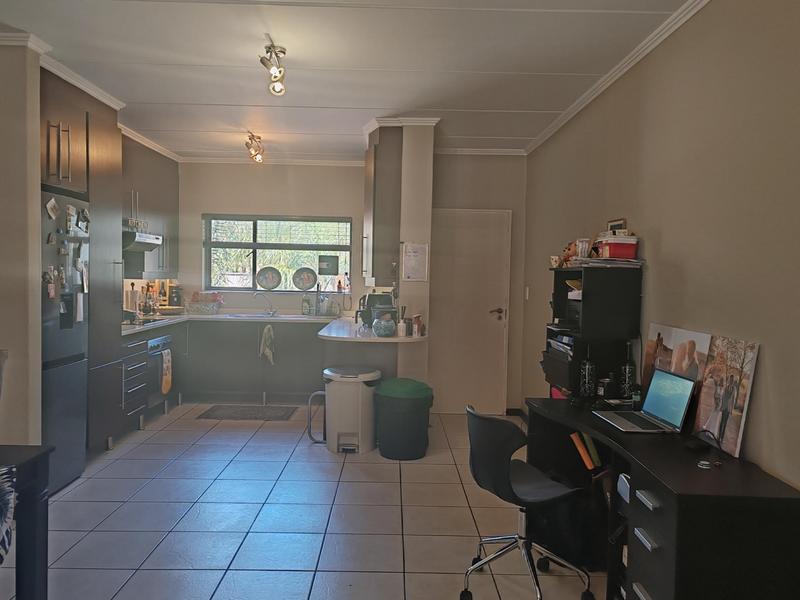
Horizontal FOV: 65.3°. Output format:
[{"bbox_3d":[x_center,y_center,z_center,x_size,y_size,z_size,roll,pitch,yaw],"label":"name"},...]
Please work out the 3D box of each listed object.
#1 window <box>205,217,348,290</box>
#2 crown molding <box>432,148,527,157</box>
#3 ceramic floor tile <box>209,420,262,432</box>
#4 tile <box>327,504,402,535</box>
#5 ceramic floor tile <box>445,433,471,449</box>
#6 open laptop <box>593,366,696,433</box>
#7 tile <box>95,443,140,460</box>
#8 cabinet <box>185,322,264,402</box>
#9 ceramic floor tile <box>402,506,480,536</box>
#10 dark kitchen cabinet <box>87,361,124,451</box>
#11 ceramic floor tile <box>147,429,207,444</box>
[{"bbox_3d":[-1.407,-0.535,7.194,1.697,0.856,0.100,1,3,0],"label":"window"},{"bbox_3d":[0.774,-1.449,6.118,0.946,0.055,0.055,1,3,-1],"label":"crown molding"},{"bbox_3d":[-1.486,1.161,5.758,0.417,0.010,0.417,1,3,0],"label":"ceramic floor tile"},{"bbox_3d":[-0.195,1.271,3.599,0.412,0.010,0.412,1,3,-1],"label":"tile"},{"bbox_3d":[0.620,1.190,5.228,0.410,0.010,0.410,1,3,-1],"label":"ceramic floor tile"},{"bbox_3d":[1.042,0.421,2.693,0.280,0.210,0.372,1,3,-2],"label":"open laptop"},{"bbox_3d":[-2.217,1.131,4.663,0.400,0.010,0.400,1,3,-1],"label":"tile"},{"bbox_3d":[-1.752,0.622,6.512,0.810,0.840,0.580,1,3,-1],"label":"cabinet"},{"bbox_3d":[0.219,1.260,3.547,0.408,0.010,0.408,1,3,0],"label":"ceramic floor tile"},{"bbox_3d":[-2.489,0.771,4.658,0.589,0.559,0.574,1,3,0],"label":"dark kitchen cabinet"},{"bbox_3d":[-1.851,1.141,5.178,0.408,0.010,0.408,1,3,0],"label":"ceramic floor tile"}]

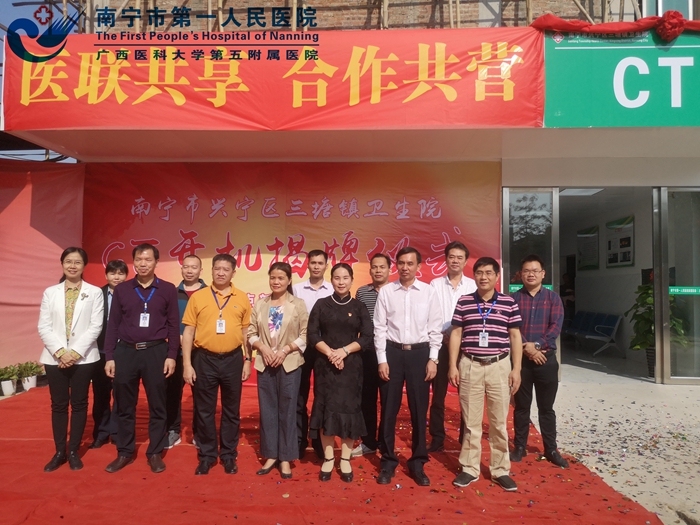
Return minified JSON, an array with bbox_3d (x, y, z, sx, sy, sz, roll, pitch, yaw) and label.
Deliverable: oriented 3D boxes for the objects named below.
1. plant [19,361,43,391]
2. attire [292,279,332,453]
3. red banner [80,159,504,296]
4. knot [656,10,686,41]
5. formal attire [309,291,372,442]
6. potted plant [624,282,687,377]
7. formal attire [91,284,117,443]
[{"bbox_3d":[-4.287,1.521,7.350,0.320,0.400,0.320,0,-3,2],"label":"plant"},{"bbox_3d":[-0.269,0.898,4.670,0.450,1.500,0.280,0,-3,1],"label":"attire"},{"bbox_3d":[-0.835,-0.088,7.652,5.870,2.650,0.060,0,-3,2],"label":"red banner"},{"bbox_3d":[3.651,-2.680,6.200,0.310,0.330,0.230,0,-3,2],"label":"knot"},{"bbox_3d":[-0.068,0.790,4.150,0.470,1.070,0.300,0,-3,0],"label":"formal attire"},{"bbox_3d":[4.687,1.040,8.350,0.870,1.430,0.800,0,-3,2],"label":"potted plant"},{"bbox_3d":[-2.105,0.892,4.820,0.420,1.380,0.270,0,-3,6],"label":"formal attire"}]

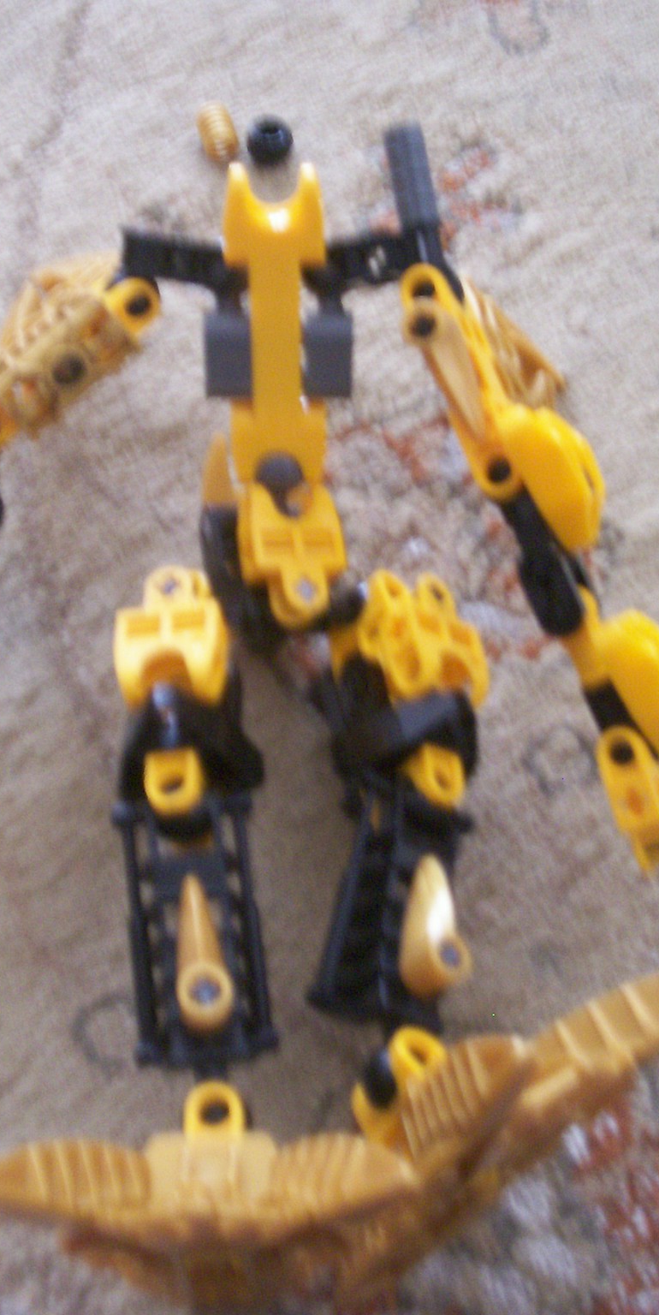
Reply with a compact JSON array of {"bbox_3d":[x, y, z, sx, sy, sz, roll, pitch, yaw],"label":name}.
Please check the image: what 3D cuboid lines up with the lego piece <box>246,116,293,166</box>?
[{"bbox_3d":[-0.013,-0.114,0.402,0.010,0.010,0.010,0,56,0],"label":"lego piece"}]

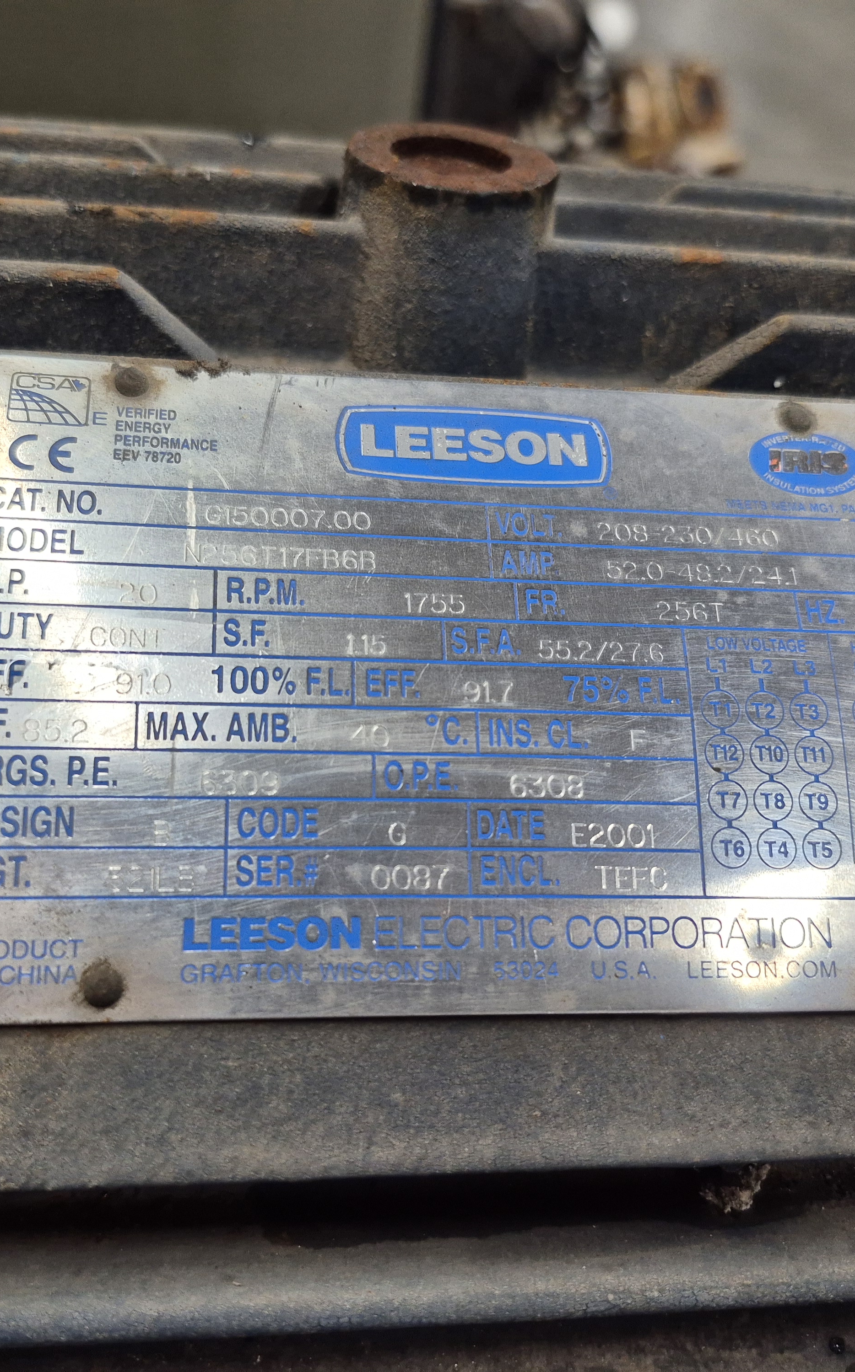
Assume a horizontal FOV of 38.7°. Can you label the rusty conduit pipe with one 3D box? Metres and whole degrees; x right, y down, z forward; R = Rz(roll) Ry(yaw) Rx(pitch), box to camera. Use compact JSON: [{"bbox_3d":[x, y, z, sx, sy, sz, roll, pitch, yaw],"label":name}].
[{"bbox_3d":[0.002,-0.068,0.194,0.032,0.032,0.032,2,40,-8],"label":"rusty conduit pipe"}]

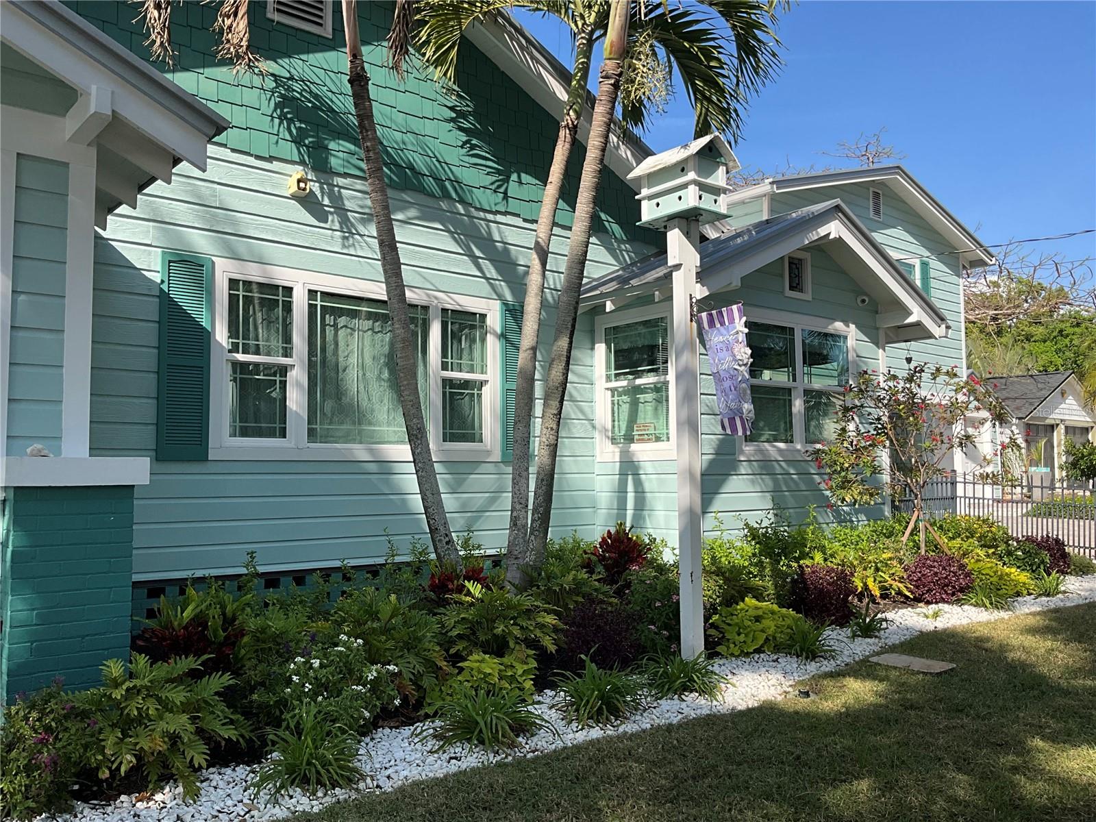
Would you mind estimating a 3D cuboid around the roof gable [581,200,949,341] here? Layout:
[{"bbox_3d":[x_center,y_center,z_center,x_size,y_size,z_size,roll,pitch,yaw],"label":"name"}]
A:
[{"bbox_3d":[2.180,-1.348,9.343,4.176,1.146,1.792,3,-6,-40],"label":"roof gable"}]

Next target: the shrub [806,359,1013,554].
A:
[{"bbox_3d":[3.464,0.534,8.750,1.800,1.980,1.600,-2,-5,21],"label":"shrub"}]

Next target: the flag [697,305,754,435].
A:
[{"bbox_3d":[1.044,-0.224,5.317,0.070,0.720,0.320,-8,2,-33],"label":"flag"}]

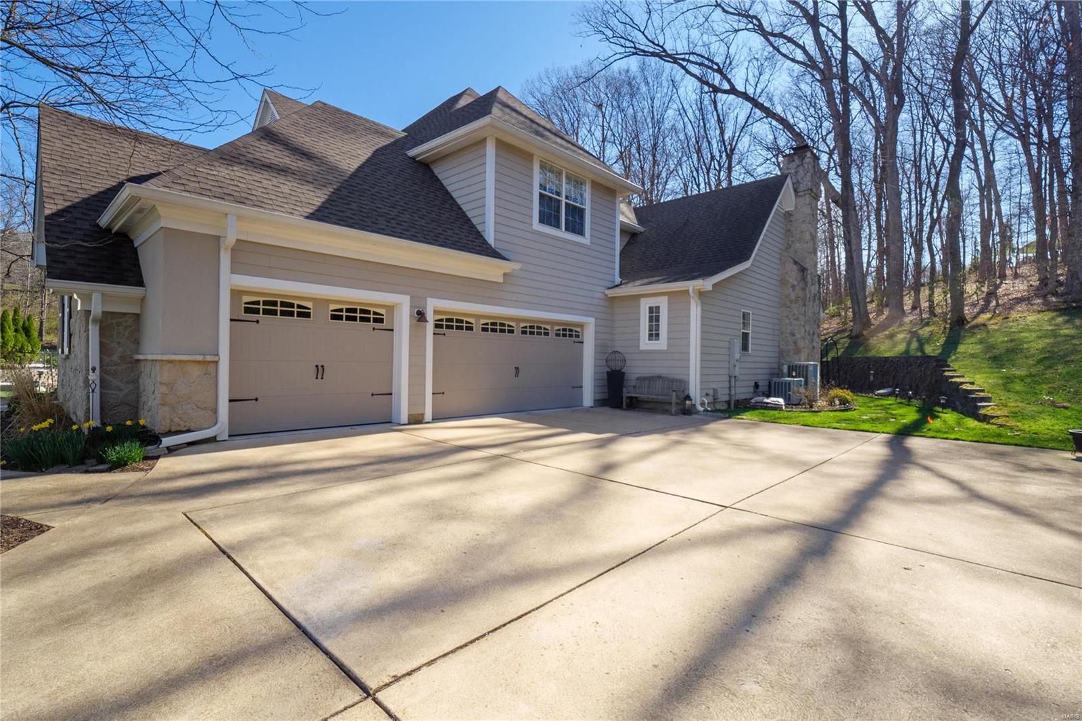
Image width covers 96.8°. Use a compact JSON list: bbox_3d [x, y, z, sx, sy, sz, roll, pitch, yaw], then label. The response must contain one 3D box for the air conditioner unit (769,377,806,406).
[{"bbox_3d":[7.316,0.899,14.307,0.700,0.760,0.700,0,-1,43],"label":"air conditioner unit"}]

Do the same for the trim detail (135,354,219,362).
[{"bbox_3d":[-5.198,-0.027,6.839,1.500,0.090,0.680,0,-1,43],"label":"trim detail"}]

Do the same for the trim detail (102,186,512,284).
[{"bbox_3d":[-3.591,-1.870,8.682,2.528,0.395,6.408,0,-1,45],"label":"trim detail"}]

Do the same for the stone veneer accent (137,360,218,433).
[{"bbox_3d":[-5.168,0.486,6.830,1.420,0.945,0.640,0,-1,43],"label":"stone veneer accent"}]

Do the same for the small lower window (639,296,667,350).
[{"bbox_3d":[2.939,-0.949,12.445,0.789,1.350,0.080,1,0,44],"label":"small lower window"}]

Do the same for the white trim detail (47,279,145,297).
[{"bbox_3d":[-6.020,-0.976,6.535,0.250,0.160,0.970,0,-1,45],"label":"white trim detail"}]

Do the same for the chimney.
[{"bbox_3d":[8.693,-2.835,16.104,0.810,8.470,1.580,0,-1,45],"label":"chimney"}]

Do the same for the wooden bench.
[{"bbox_3d":[2.808,0.815,11.781,1.420,0.890,0.680,0,-1,41],"label":"wooden bench"}]

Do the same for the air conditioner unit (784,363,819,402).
[{"bbox_3d":[8.027,0.678,14.896,0.780,1.170,0.780,0,-1,43],"label":"air conditioner unit"}]

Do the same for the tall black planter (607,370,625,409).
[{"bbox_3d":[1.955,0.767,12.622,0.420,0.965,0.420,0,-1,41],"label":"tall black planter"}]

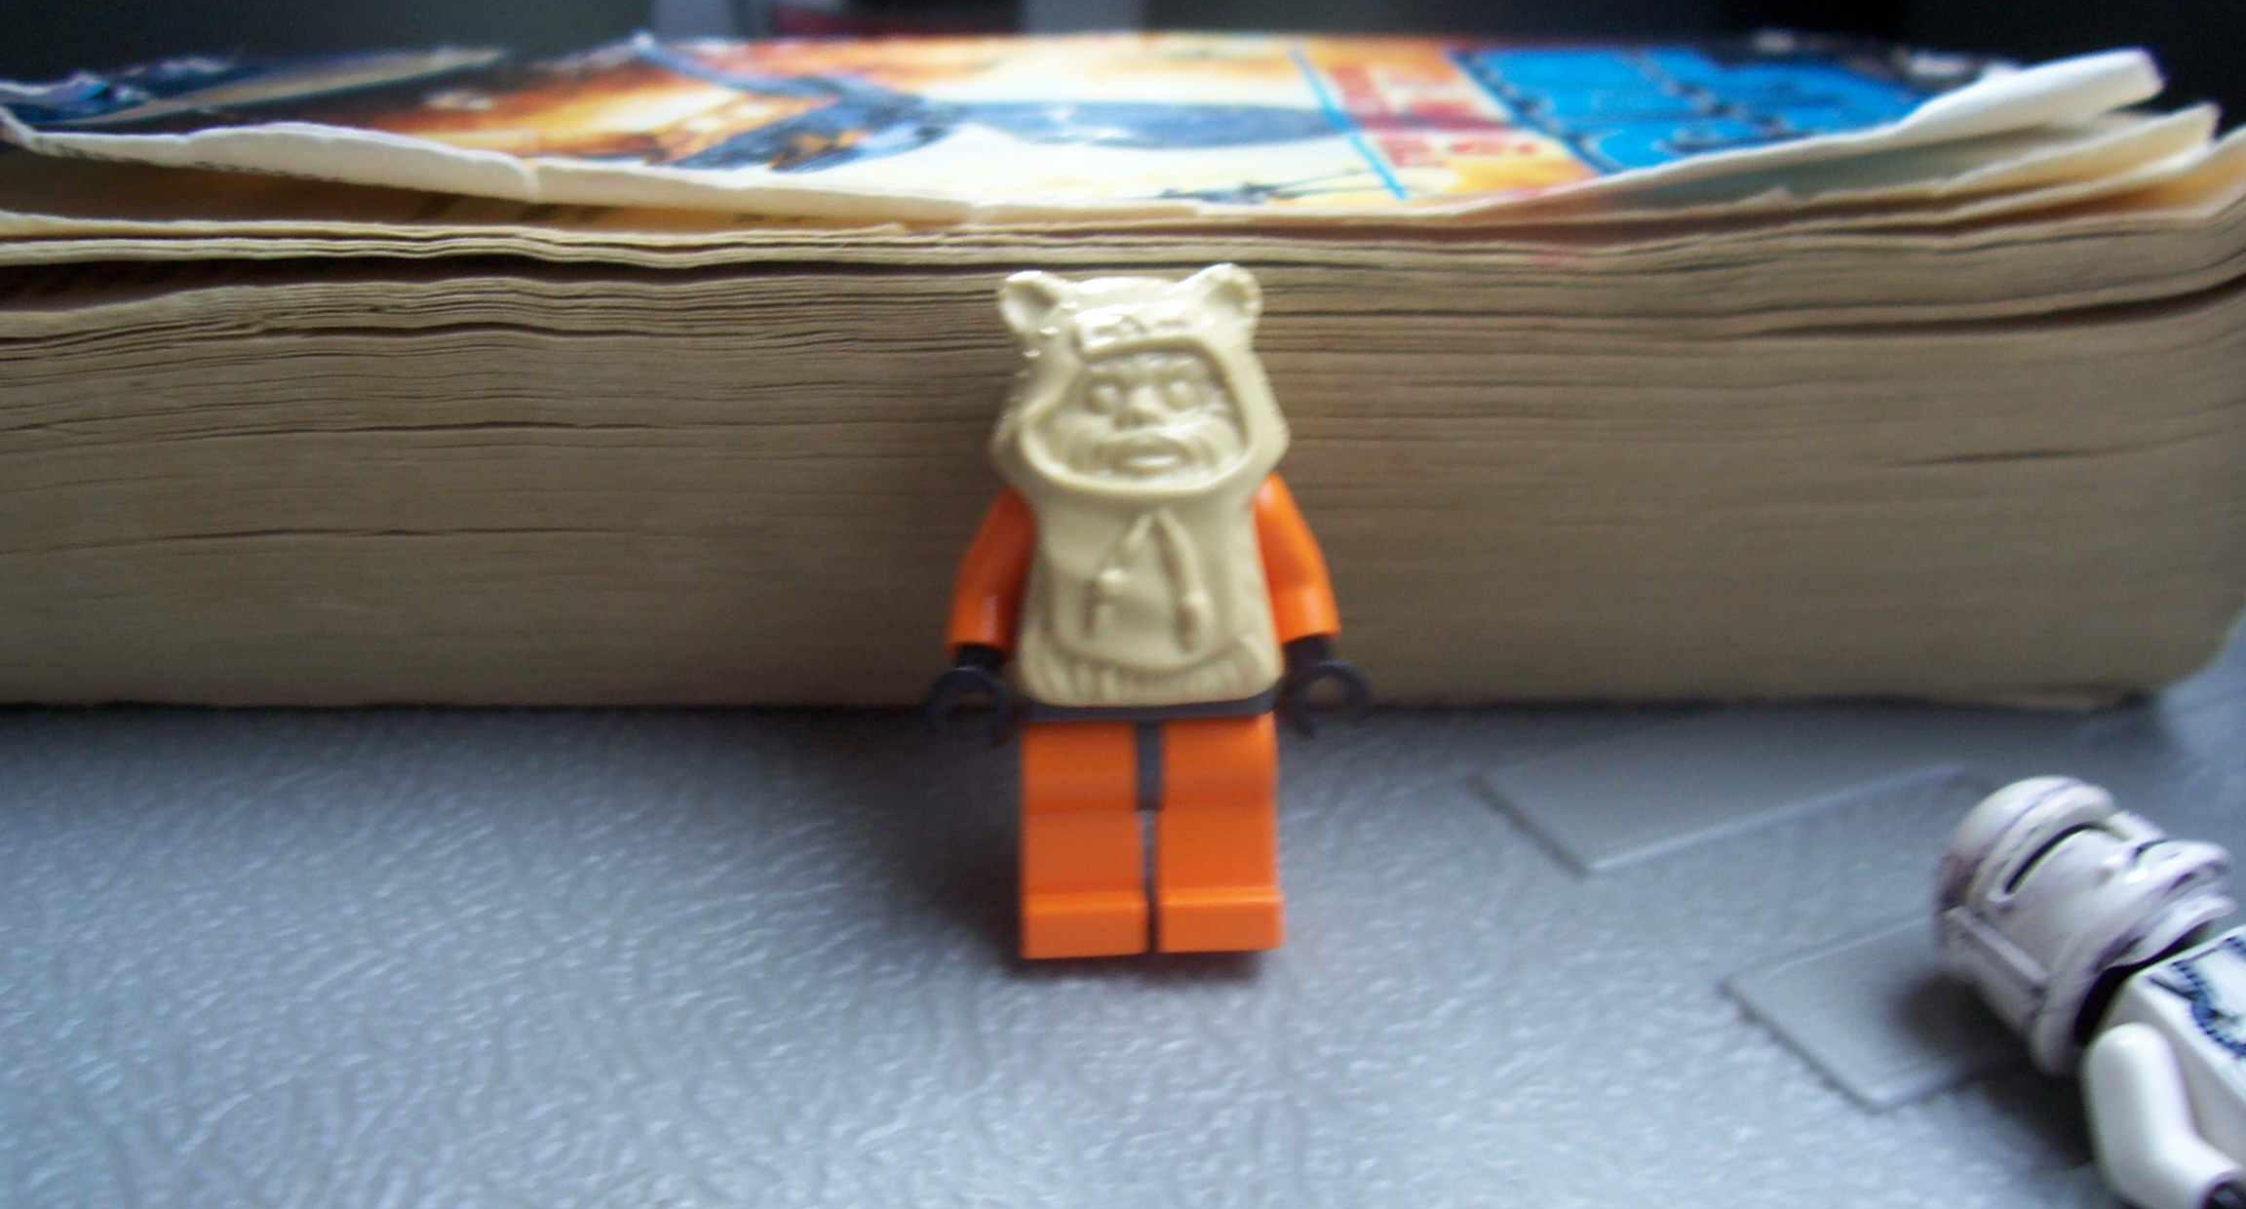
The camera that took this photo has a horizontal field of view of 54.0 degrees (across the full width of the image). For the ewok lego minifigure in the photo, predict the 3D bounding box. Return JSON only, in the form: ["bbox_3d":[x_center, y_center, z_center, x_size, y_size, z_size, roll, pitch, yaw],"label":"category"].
[{"bbox_3d":[0.002,0.000,0.136,0.026,0.042,0.013,-2,9,-3],"label":"ewok lego minifigure"}]

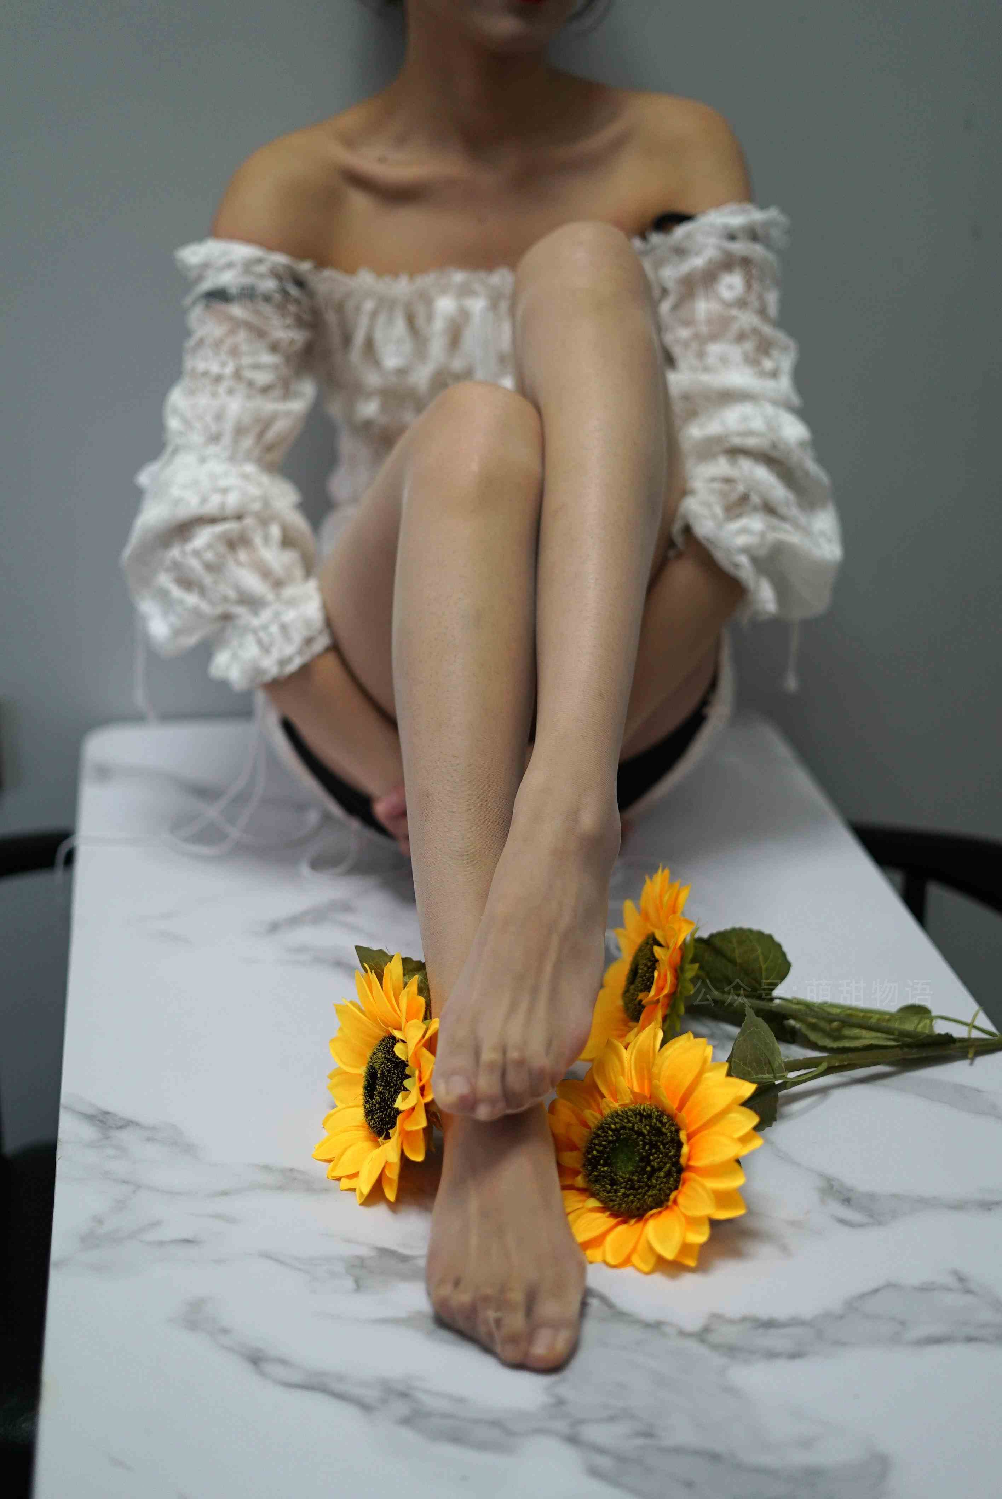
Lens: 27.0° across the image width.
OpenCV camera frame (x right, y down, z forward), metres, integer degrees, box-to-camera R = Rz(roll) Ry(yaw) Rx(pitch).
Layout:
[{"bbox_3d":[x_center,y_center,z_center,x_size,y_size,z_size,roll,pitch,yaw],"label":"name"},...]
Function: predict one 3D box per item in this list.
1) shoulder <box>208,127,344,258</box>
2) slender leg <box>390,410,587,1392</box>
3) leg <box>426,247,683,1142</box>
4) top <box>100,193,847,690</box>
[{"bbox_3d":[-0.165,-0.404,1.506,0.095,0.095,0.100,1,23,-3],"label":"shoulder"},{"bbox_3d":[-0.003,0.034,1.187,0.120,0.420,0.450,-2,23,-9],"label":"slender leg"},{"bbox_3d":[0.043,-0.085,1.271,0.135,0.425,0.460,4,23,4],"label":"leg"},{"bbox_3d":[-0.015,-0.232,1.550,0.530,0.360,0.270,1,23,-3],"label":"top"}]

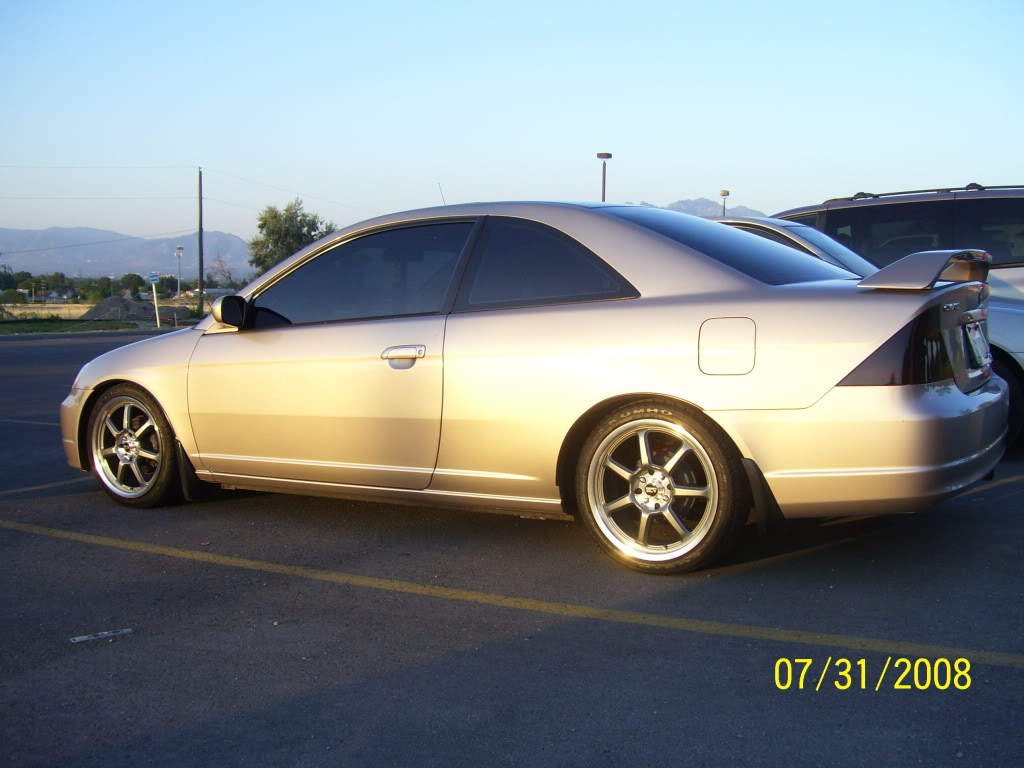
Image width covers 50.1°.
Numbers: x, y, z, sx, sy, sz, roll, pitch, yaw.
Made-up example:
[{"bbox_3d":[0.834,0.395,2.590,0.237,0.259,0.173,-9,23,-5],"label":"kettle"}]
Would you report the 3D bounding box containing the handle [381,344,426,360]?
[{"bbox_3d":[-0.411,-0.118,4.092,0.215,0.060,0.050,2,6,32],"label":"handle"}]

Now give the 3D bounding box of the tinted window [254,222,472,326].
[{"bbox_3d":[-0.617,-0.433,4.381,1.000,0.440,0.070,2,-18,32],"label":"tinted window"}]

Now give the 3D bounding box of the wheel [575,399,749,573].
[{"bbox_3d":[0.510,0.341,3.679,0.598,0.598,0.210,2,6,32],"label":"wheel"}]

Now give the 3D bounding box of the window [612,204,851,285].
[{"bbox_3d":[0.870,-0.548,4.229,0.860,0.110,1.200,26,18,28],"label":"window"}]

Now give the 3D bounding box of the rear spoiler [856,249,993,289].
[{"bbox_3d":[1.520,-0.401,3.832,0.320,0.135,1.140,2,6,32],"label":"rear spoiler"}]

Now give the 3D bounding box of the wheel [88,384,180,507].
[{"bbox_3d":[-1.704,0.281,5.077,0.598,0.598,0.210,2,6,33],"label":"wheel"}]

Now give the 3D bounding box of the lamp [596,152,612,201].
[{"bbox_3d":[4.342,-7.103,51.299,0.600,7.300,0.600,1,5,20],"label":"lamp"}]

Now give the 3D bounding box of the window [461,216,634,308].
[{"bbox_3d":[0.150,-0.446,3.900,0.760,0.400,0.070,2,-18,32],"label":"window"}]

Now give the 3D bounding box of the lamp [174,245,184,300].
[{"bbox_3d":[-39.552,-13.243,130.000,0.900,6.500,0.900,-1,5,0],"label":"lamp"}]

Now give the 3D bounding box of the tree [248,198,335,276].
[{"bbox_3d":[-15.898,-9.758,80.000,6.400,7.500,6.200,-1,5,0],"label":"tree"}]

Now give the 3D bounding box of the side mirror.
[{"bbox_3d":[-1.168,-0.300,4.506,0.115,0.130,0.185,2,6,32],"label":"side mirror"}]

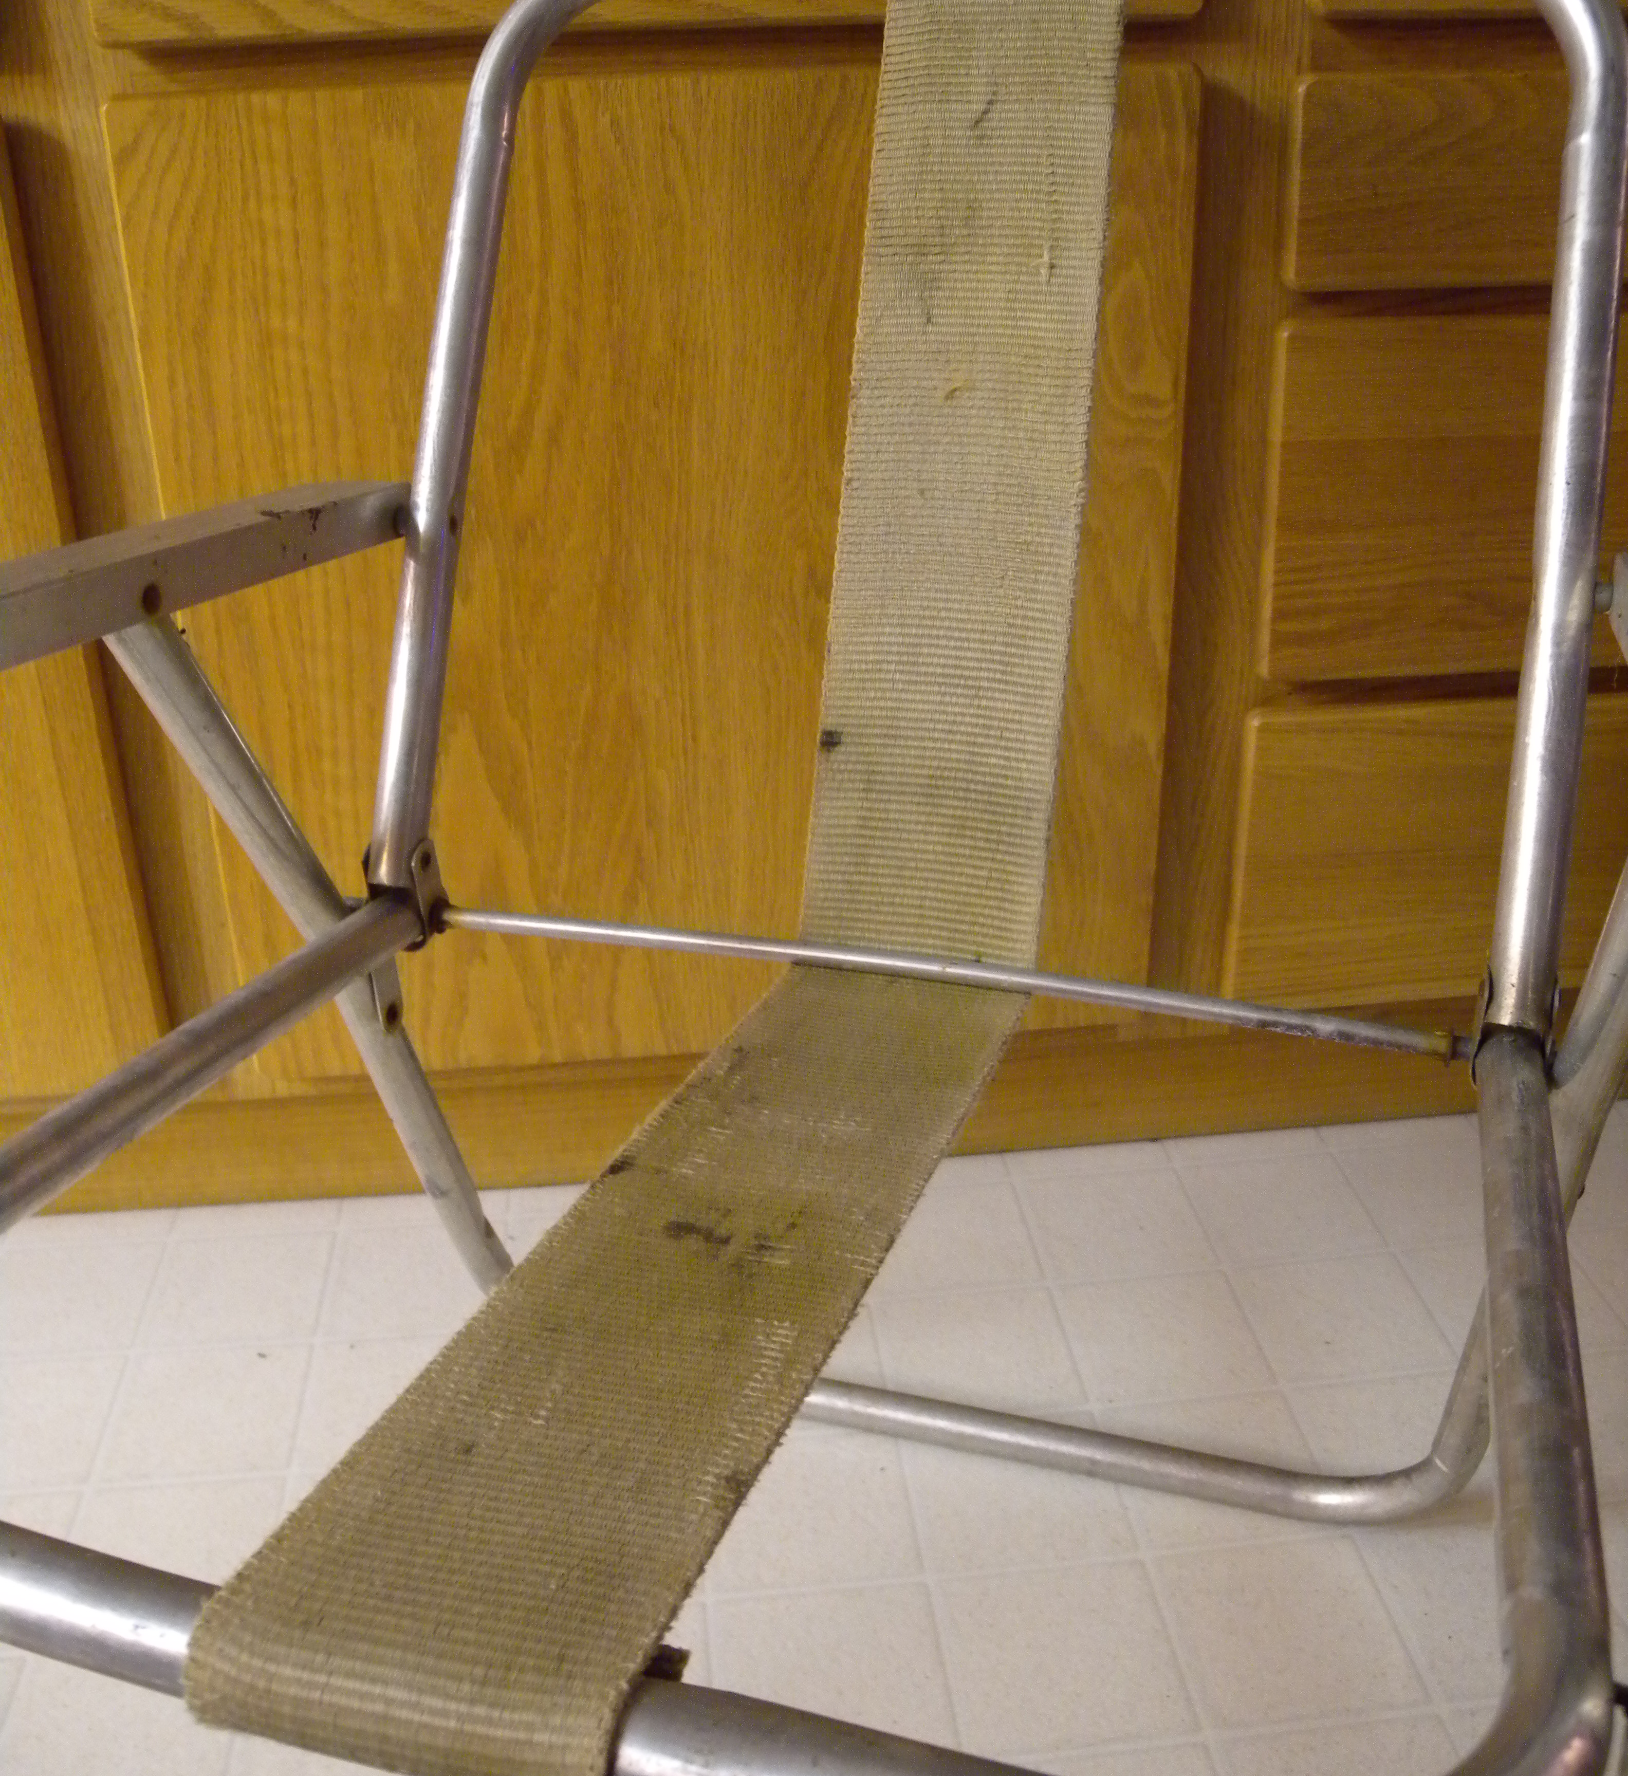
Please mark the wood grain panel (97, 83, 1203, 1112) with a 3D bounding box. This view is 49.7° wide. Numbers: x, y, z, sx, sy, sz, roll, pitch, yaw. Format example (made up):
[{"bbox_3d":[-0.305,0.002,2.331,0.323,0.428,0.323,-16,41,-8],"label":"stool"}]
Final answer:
[{"bbox_3d":[-0.071,-0.158,1.017,0.558,0.566,0.020,-4,24,-5],"label":"wood grain panel"}]

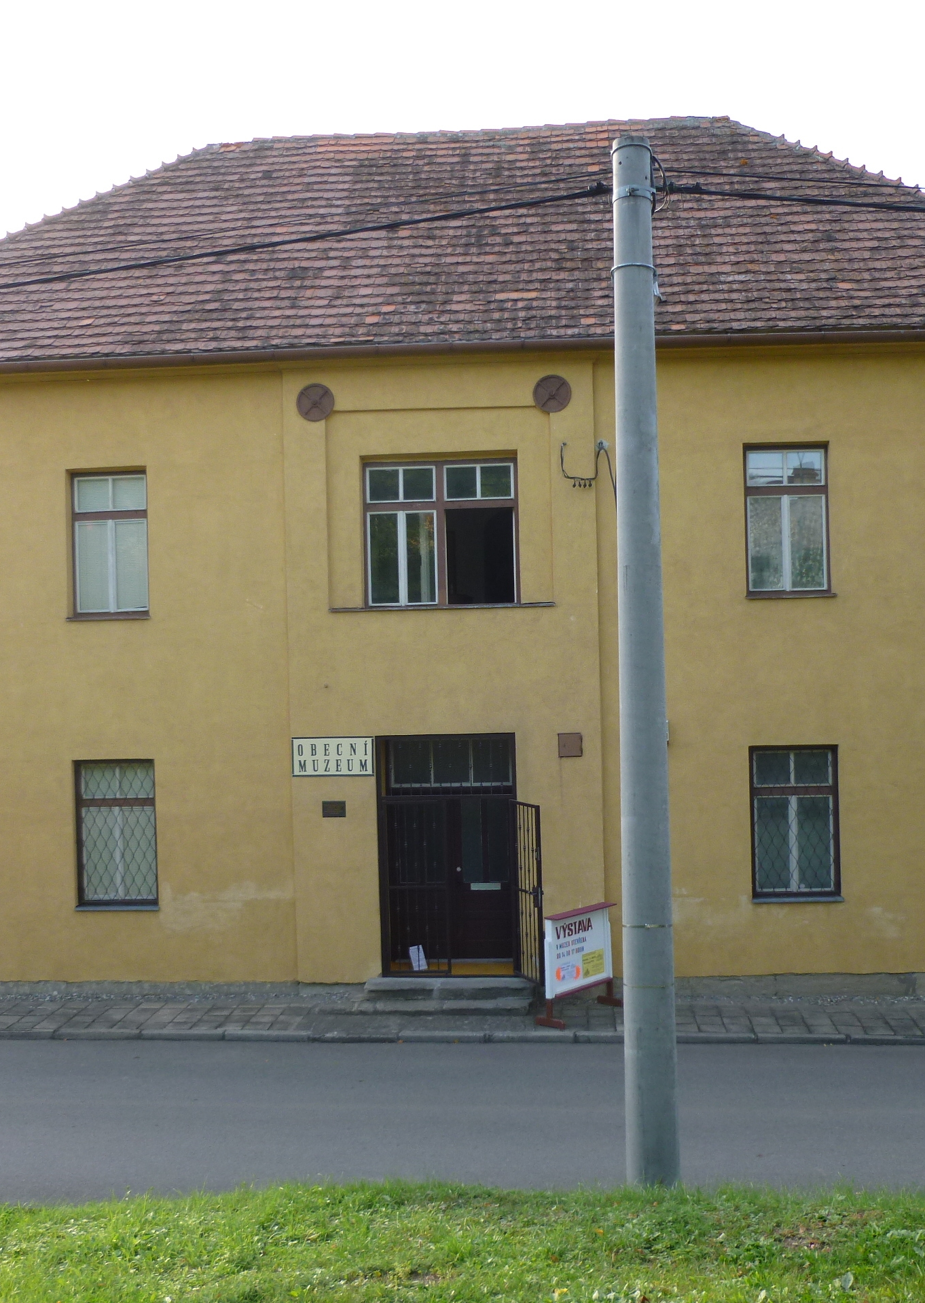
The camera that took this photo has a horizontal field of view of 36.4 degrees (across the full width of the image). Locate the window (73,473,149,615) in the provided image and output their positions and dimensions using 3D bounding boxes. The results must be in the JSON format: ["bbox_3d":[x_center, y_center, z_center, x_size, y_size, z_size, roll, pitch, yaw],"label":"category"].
[{"bbox_3d":[-4.433,-1.391,17.900,1.023,1.849,0.120,-1,-1,4],"label":"window"}]

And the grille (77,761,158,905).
[{"bbox_3d":[-4.311,2.267,17.704,1.029,1.819,0.120,-1,-1,4],"label":"grille"}]

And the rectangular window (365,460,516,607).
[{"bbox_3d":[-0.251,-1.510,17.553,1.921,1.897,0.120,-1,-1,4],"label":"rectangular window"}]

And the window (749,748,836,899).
[{"bbox_3d":[4.090,2.085,17.275,1.070,1.850,0.060,-1,0,4],"label":"window"}]

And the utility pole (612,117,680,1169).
[{"bbox_3d":[1.239,0.055,9.652,0.360,7.226,0.360,-1,-1,4],"label":"utility pole"}]

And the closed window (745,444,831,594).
[{"bbox_3d":[4.023,-1.628,17.444,1.040,1.880,0.140,-1,0,4],"label":"closed window"}]

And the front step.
[{"bbox_3d":[-0.245,4.188,17.078,2.170,0.260,0.930,-1,0,4],"label":"front step"}]

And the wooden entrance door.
[{"bbox_3d":[-0.112,2.555,18.372,1.740,2.960,0.150,-1,0,4],"label":"wooden entrance door"}]

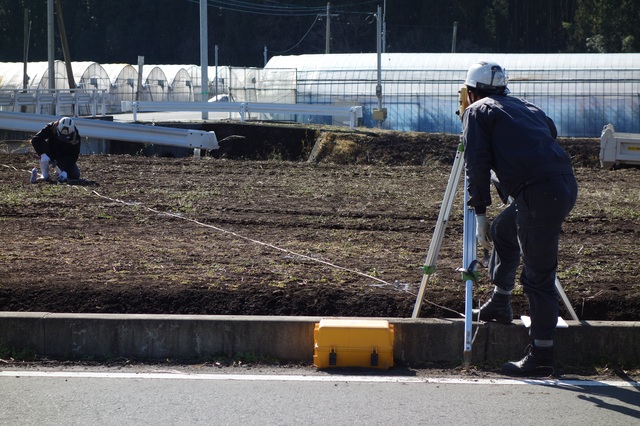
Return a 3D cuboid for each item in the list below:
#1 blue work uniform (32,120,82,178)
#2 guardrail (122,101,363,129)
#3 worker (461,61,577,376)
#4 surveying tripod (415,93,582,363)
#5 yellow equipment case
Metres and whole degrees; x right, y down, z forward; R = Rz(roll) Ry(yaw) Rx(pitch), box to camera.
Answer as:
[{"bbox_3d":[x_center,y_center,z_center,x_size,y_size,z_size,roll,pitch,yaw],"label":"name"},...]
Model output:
[{"bbox_3d":[-3.477,-0.839,23.403,0.630,0.860,0.750,1,4,10],"label":"blue work uniform"},{"bbox_3d":[-2.867,-3.623,65.213,8.750,0.930,0.300,1,4,7],"label":"guardrail"},{"bbox_3d":[1.060,-0.004,9.527,0.660,1.630,0.520,3,5,35],"label":"worker"},{"bbox_3d":[0.985,0.037,9.911,0.950,1.490,0.880,0,4,-2],"label":"surveying tripod"},{"bbox_3d":[0.184,0.701,9.580,0.435,0.216,0.300,0,4,5],"label":"yellow equipment case"}]

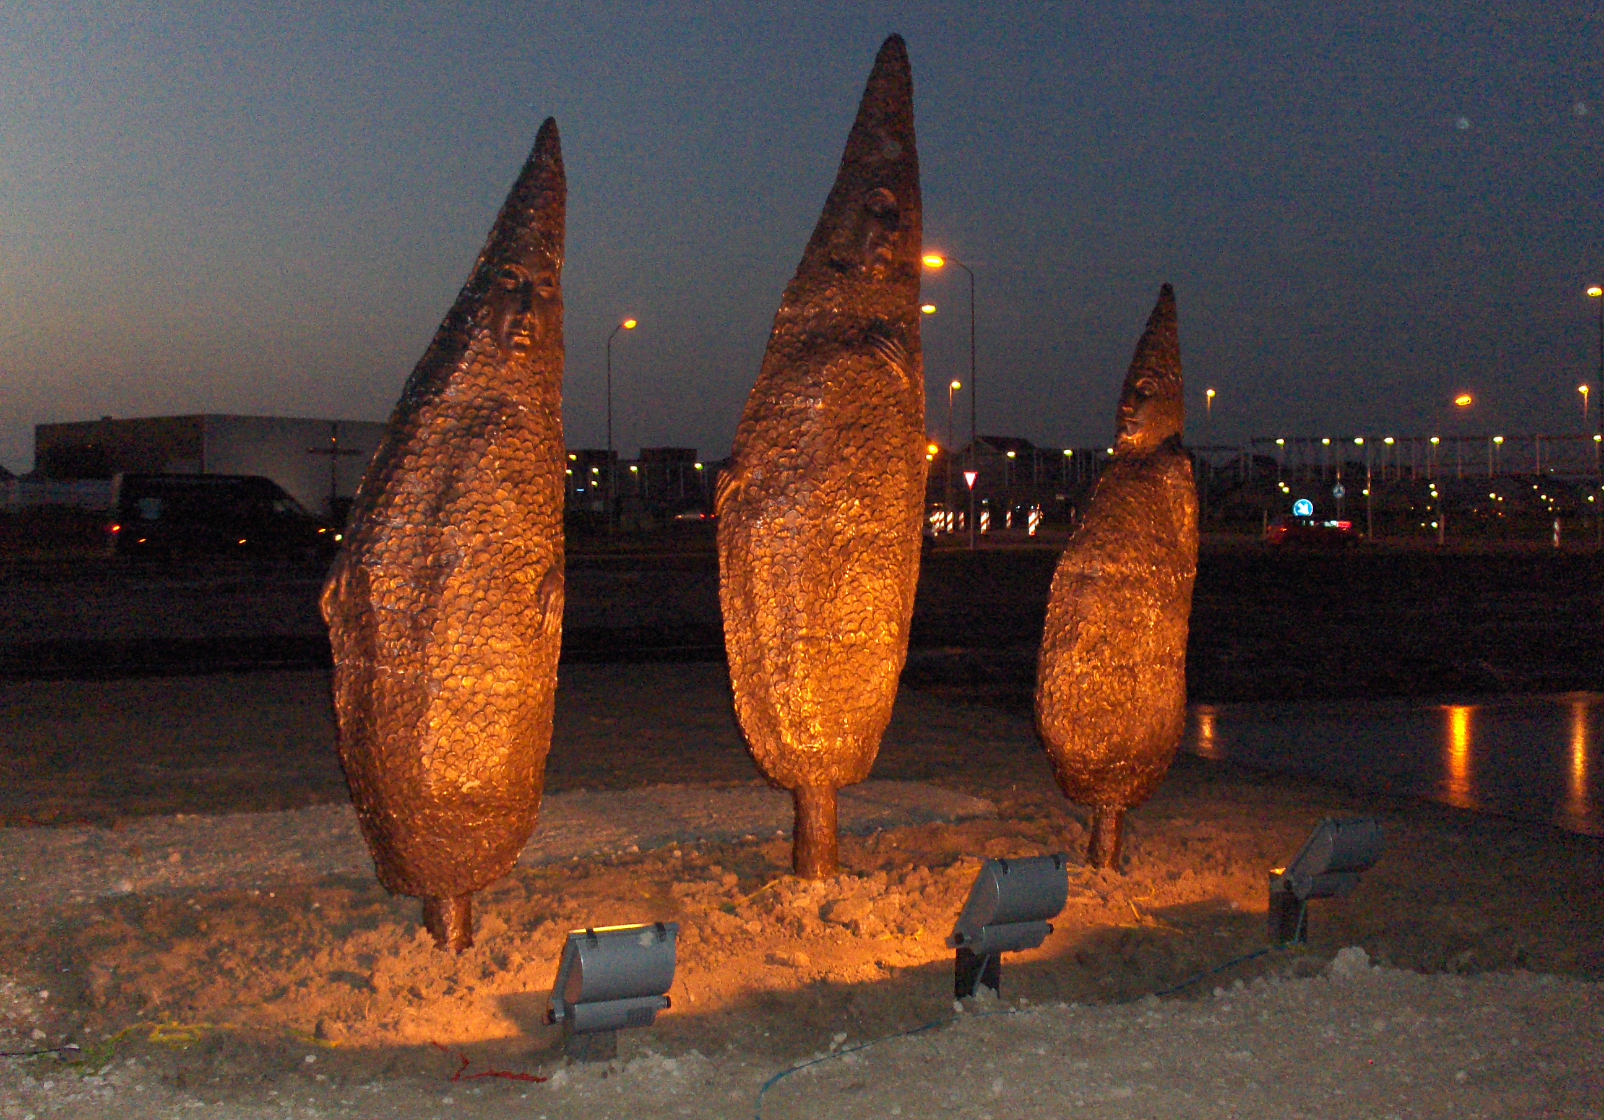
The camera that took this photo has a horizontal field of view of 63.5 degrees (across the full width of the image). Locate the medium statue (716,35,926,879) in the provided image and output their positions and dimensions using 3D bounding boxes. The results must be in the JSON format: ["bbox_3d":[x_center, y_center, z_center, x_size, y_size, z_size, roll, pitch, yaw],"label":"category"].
[{"bbox_3d":[0.080,-0.410,5.488,0.830,3.570,0.680,-1,2,-18],"label":"medium statue"}]

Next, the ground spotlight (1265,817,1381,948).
[{"bbox_3d":[1.982,1.217,4.901,0.290,0.489,0.280,-1,2,-26],"label":"ground spotlight"}]

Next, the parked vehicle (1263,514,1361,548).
[{"bbox_3d":[22.466,-1.268,56.994,4.200,1.480,1.720,0,2,-2],"label":"parked vehicle"}]

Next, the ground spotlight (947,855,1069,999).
[{"bbox_3d":[0.689,1.228,4.331,0.300,0.488,0.280,-1,2,-23],"label":"ground spotlight"}]

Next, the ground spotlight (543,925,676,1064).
[{"bbox_3d":[-0.563,1.283,3.853,0.310,0.420,0.280,-1,2,-22],"label":"ground spotlight"}]

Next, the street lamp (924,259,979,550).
[{"bbox_3d":[5.503,-5.849,47.808,1.800,10.916,0.350,0,2,0],"label":"street lamp"}]

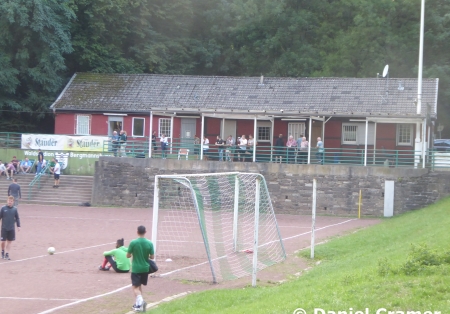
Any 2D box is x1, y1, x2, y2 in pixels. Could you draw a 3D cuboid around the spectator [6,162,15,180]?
[{"bbox_3d":[-12.675,0.836,61.003,0.500,1.080,0.700,2,0,9],"label":"spectator"}]

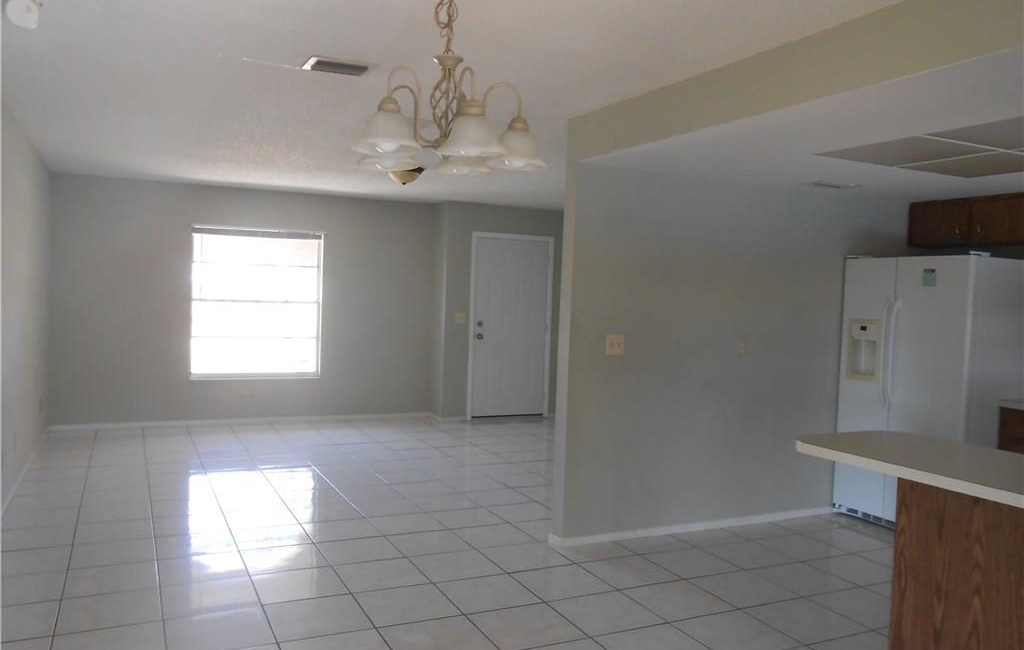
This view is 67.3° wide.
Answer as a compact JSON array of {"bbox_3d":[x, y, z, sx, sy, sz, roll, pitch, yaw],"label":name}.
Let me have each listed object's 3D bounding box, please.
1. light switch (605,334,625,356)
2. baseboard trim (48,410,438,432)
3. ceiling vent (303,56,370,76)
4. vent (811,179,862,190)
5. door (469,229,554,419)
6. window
[{"bbox_3d":[0.611,0.118,4.509,0.122,0.122,0.014,1,2,-26],"label":"light switch"},{"bbox_3d":[-2.678,1.002,8.111,3.810,0.070,0.015,1,2,-26],"label":"baseboard trim"},{"bbox_3d":[-0.791,-1.168,3.514,0.300,0.030,0.235,1,2,-26],"label":"ceiling vent"},{"bbox_3d":[2.050,-0.873,4.818,0.300,0.040,0.200,1,2,-26],"label":"vent"},{"bbox_3d":[-0.004,0.031,8.926,1.000,2.100,0.060,1,2,-26],"label":"door"},{"bbox_3d":[-2.678,-0.219,8.099,1.320,1.570,0.100,1,2,-26],"label":"window"}]

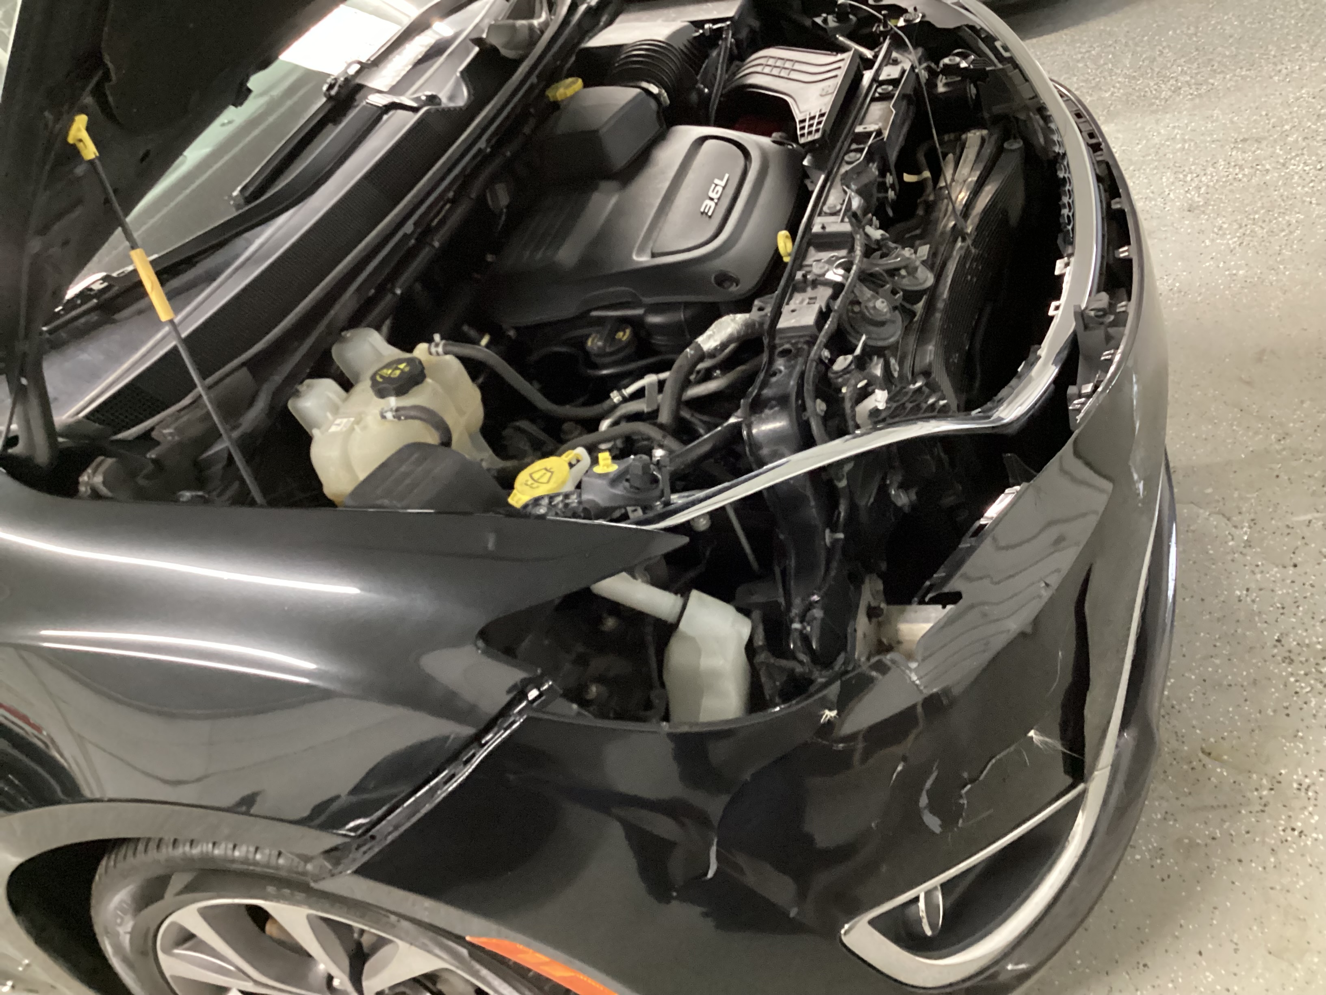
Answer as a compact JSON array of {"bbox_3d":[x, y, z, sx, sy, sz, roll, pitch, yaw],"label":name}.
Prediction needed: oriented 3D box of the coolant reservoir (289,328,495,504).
[{"bbox_3d":[-0.296,-0.078,1.272,0.195,0.175,0.200,2,39,15],"label":"coolant reservoir"}]

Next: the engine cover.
[{"bbox_3d":[-0.007,-0.364,1.561,0.380,0.115,0.410,2,39,15],"label":"engine cover"}]

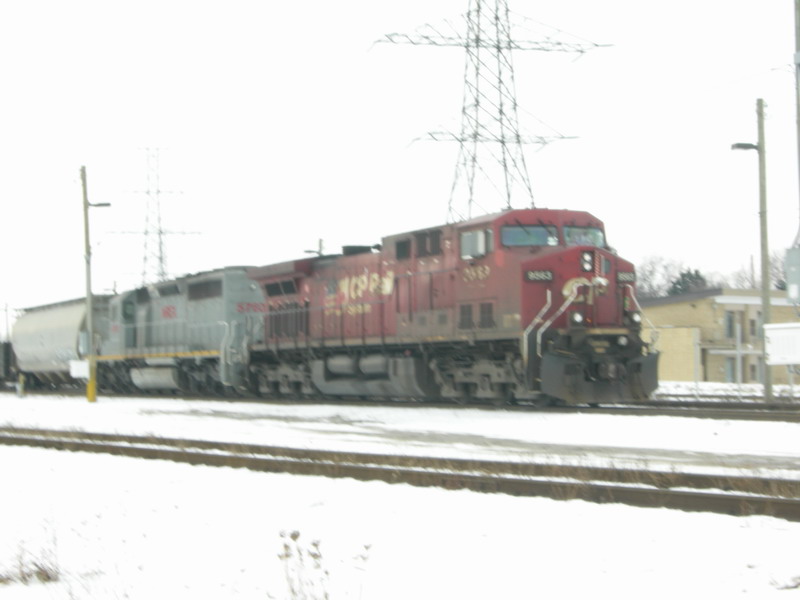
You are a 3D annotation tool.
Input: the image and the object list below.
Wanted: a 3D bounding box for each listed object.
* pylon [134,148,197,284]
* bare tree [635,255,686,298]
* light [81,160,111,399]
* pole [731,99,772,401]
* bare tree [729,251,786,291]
[{"bbox_3d":[-38.913,-5.654,274.296,15.300,36.700,8.000,0,-2,-16],"label":"pylon"},{"bbox_3d":[23.759,1.430,159.791,6.200,10.900,6.200,-1,-2,0],"label":"bare tree"},{"bbox_3d":[-10.330,-0.523,58.897,0.950,8.050,0.270,0,-2,-20],"label":"light"},{"bbox_3d":[9.190,-1.292,45.217,1.020,8.000,0.260,0,-2,-20],"label":"pole"},{"bbox_3d":[33.084,1.161,159.787,5.800,11.100,5.800,-1,-2,0],"label":"bare tree"}]

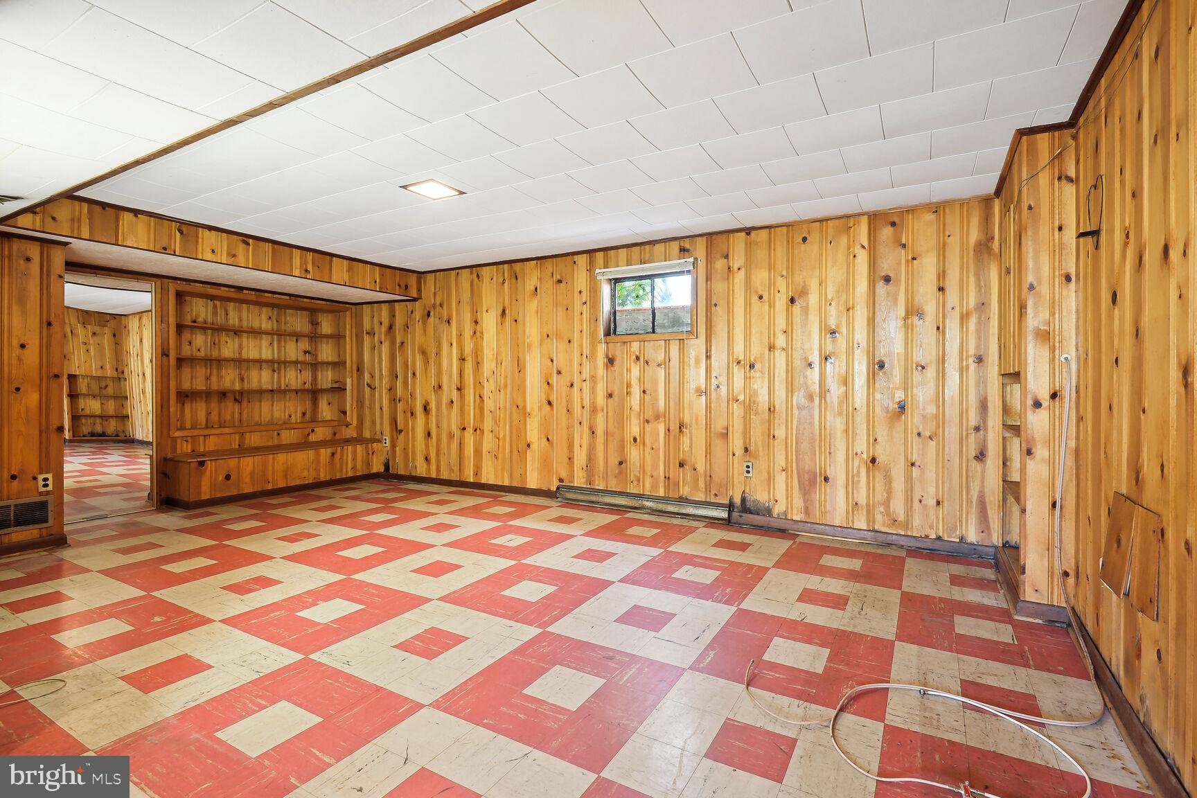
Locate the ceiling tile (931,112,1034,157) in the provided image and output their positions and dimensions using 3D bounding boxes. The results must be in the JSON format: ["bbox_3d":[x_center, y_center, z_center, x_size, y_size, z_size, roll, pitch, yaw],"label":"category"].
[{"bbox_3d":[1.915,-1.320,2.671,0.406,0.020,0.406,1,2,30],"label":"ceiling tile"}]

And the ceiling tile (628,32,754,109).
[{"bbox_3d":[0.383,-1.306,2.121,0.411,0.020,0.403,1,2,30],"label":"ceiling tile"}]

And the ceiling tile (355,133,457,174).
[{"bbox_3d":[-1.046,-1.341,2.932,0.411,0.020,0.403,1,2,30],"label":"ceiling tile"}]

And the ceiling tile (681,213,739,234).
[{"bbox_3d":[0.893,-1.377,4.159,0.411,0.018,0.377,1,2,30],"label":"ceiling tile"}]

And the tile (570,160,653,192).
[{"bbox_3d":[0.086,-1.355,3.237,0.410,0.018,0.404,1,2,30],"label":"tile"}]

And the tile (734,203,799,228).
[{"bbox_3d":[1.264,-1.377,3.988,0.406,0.020,0.406,1,2,30],"label":"tile"}]

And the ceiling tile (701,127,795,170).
[{"bbox_3d":[0.801,-1.324,2.809,0.411,0.020,0.403,1,2,30],"label":"ceiling tile"}]

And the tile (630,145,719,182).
[{"bbox_3d":[0.452,-1.348,3.042,0.410,0.018,0.404,1,2,30],"label":"tile"}]

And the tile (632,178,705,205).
[{"bbox_3d":[0.478,-1.360,3.492,0.406,0.020,0.406,1,2,30],"label":"tile"}]

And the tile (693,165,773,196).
[{"bbox_3d":[0.839,-1.354,3.290,0.410,0.018,0.405,1,2,30],"label":"tile"}]

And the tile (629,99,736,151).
[{"bbox_3d":[0.411,-1.319,2.568,0.411,0.020,0.403,1,2,30],"label":"tile"}]

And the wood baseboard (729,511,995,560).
[{"bbox_3d":[1.817,0.990,3.875,1.740,0.097,0.020,1,2,30],"label":"wood baseboard"}]

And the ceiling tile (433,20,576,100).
[{"bbox_3d":[-0.361,-1.327,2.112,0.410,0.018,0.404,1,2,30],"label":"ceiling tile"}]

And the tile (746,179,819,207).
[{"bbox_3d":[1.225,-1.342,3.495,0.411,0.020,0.403,1,2,30],"label":"tile"}]

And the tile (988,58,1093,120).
[{"bbox_3d":[1.874,-1.323,2.279,0.340,0.018,0.404,1,2,30],"label":"tile"}]

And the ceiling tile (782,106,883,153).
[{"bbox_3d":[1.168,-1.320,2.629,0.406,0.020,0.406,1,2,30],"label":"ceiling tile"}]

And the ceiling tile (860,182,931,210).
[{"bbox_3d":[1.988,-1.357,3.571,0.410,0.018,0.376,1,2,30],"label":"ceiling tile"}]

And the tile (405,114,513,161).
[{"bbox_3d":[-0.697,-1.332,2.749,0.406,0.020,0.406,1,2,30],"label":"tile"}]

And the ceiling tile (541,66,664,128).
[{"bbox_3d":[0.030,-1.332,2.357,0.410,0.018,0.404,1,2,30],"label":"ceiling tile"}]

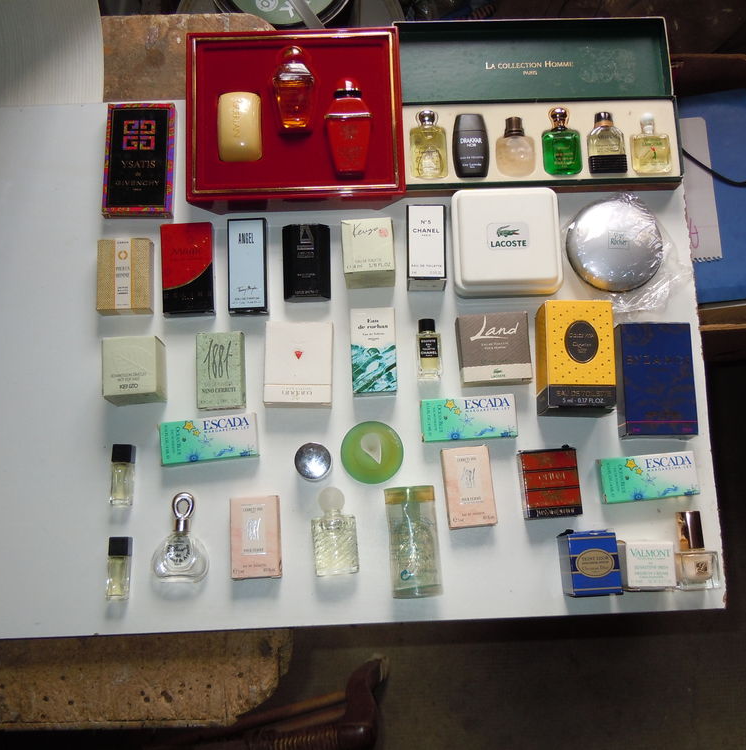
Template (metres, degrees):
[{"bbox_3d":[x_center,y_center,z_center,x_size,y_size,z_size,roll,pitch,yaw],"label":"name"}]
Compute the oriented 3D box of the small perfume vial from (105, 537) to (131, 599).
[{"bbox_3d":[-0.195,0.149,0.668,0.015,0.012,0.046,-1,78,0],"label":"small perfume vial"}]

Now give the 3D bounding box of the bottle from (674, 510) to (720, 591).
[{"bbox_3d":[0.227,0.123,0.609,0.026,0.017,0.055,-3,77,-1],"label":"bottle"}]

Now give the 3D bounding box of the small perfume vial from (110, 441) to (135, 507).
[{"bbox_3d":[-0.197,0.079,0.683,0.015,0.012,0.047,-1,78,0],"label":"small perfume vial"}]

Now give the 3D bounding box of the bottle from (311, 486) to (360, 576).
[{"bbox_3d":[-0.027,0.110,0.612,0.031,0.018,0.062,-5,77,-1],"label":"bottle"}]

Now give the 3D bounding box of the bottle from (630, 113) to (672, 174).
[{"bbox_3d":[0.234,-0.195,0.730,0.034,0.017,0.056,0,78,0],"label":"bottle"}]

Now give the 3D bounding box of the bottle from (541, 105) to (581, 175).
[{"bbox_3d":[0.149,-0.185,0.686,0.032,0.018,0.059,-1,78,0],"label":"bottle"}]

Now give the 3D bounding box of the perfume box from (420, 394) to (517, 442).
[{"bbox_3d":[0.076,0.035,0.692,0.073,0.014,0.033,-3,78,-1],"label":"perfume box"}]

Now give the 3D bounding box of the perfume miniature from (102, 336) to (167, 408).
[{"bbox_3d":[-0.188,-0.003,0.688,0.040,0.038,0.046,-4,78,-1],"label":"perfume miniature"}]

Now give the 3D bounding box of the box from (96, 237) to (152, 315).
[{"bbox_3d":[-0.192,-0.076,0.675,0.040,0.014,0.057,-3,78,0],"label":"box"}]

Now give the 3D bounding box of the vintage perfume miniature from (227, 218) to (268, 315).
[{"bbox_3d":[-0.104,-0.089,0.720,0.031,0.014,0.080,-3,78,0],"label":"vintage perfume miniature"}]

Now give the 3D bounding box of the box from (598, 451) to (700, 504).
[{"bbox_3d":[0.204,0.076,0.645,0.070,0.012,0.032,-5,78,-1],"label":"box"}]

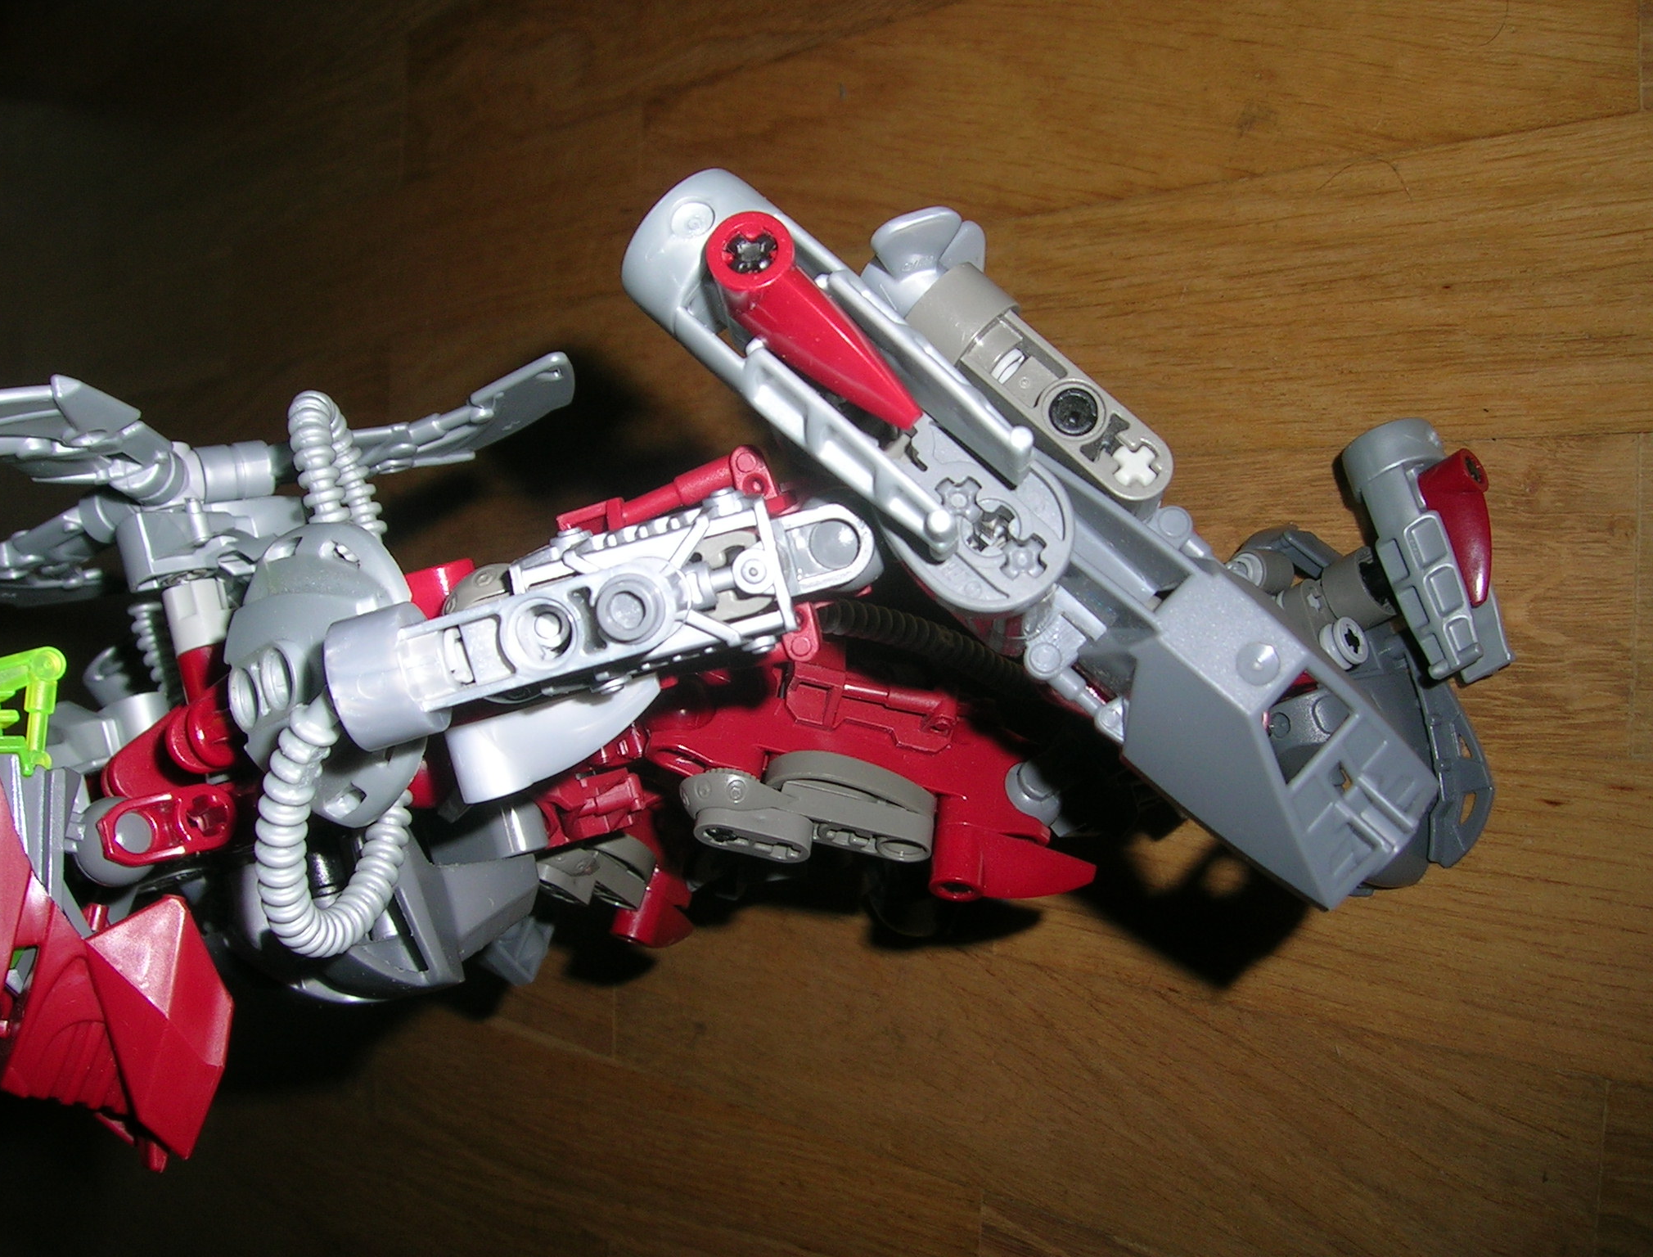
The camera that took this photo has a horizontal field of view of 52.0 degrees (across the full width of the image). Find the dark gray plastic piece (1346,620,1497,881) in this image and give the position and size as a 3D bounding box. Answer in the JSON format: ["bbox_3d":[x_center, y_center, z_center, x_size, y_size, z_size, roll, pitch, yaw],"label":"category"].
[{"bbox_3d":[0.091,0.020,0.268,0.027,0.018,0.041,-12,81,44],"label":"dark gray plastic piece"}]

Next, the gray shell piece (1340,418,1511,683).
[{"bbox_3d":[0.091,-0.012,0.257,0.014,0.015,0.041,-19,93,26],"label":"gray shell piece"}]

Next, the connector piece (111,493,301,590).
[{"bbox_3d":[-0.083,-0.011,0.229,0.010,0.025,0.013,-30,69,58],"label":"connector piece"}]

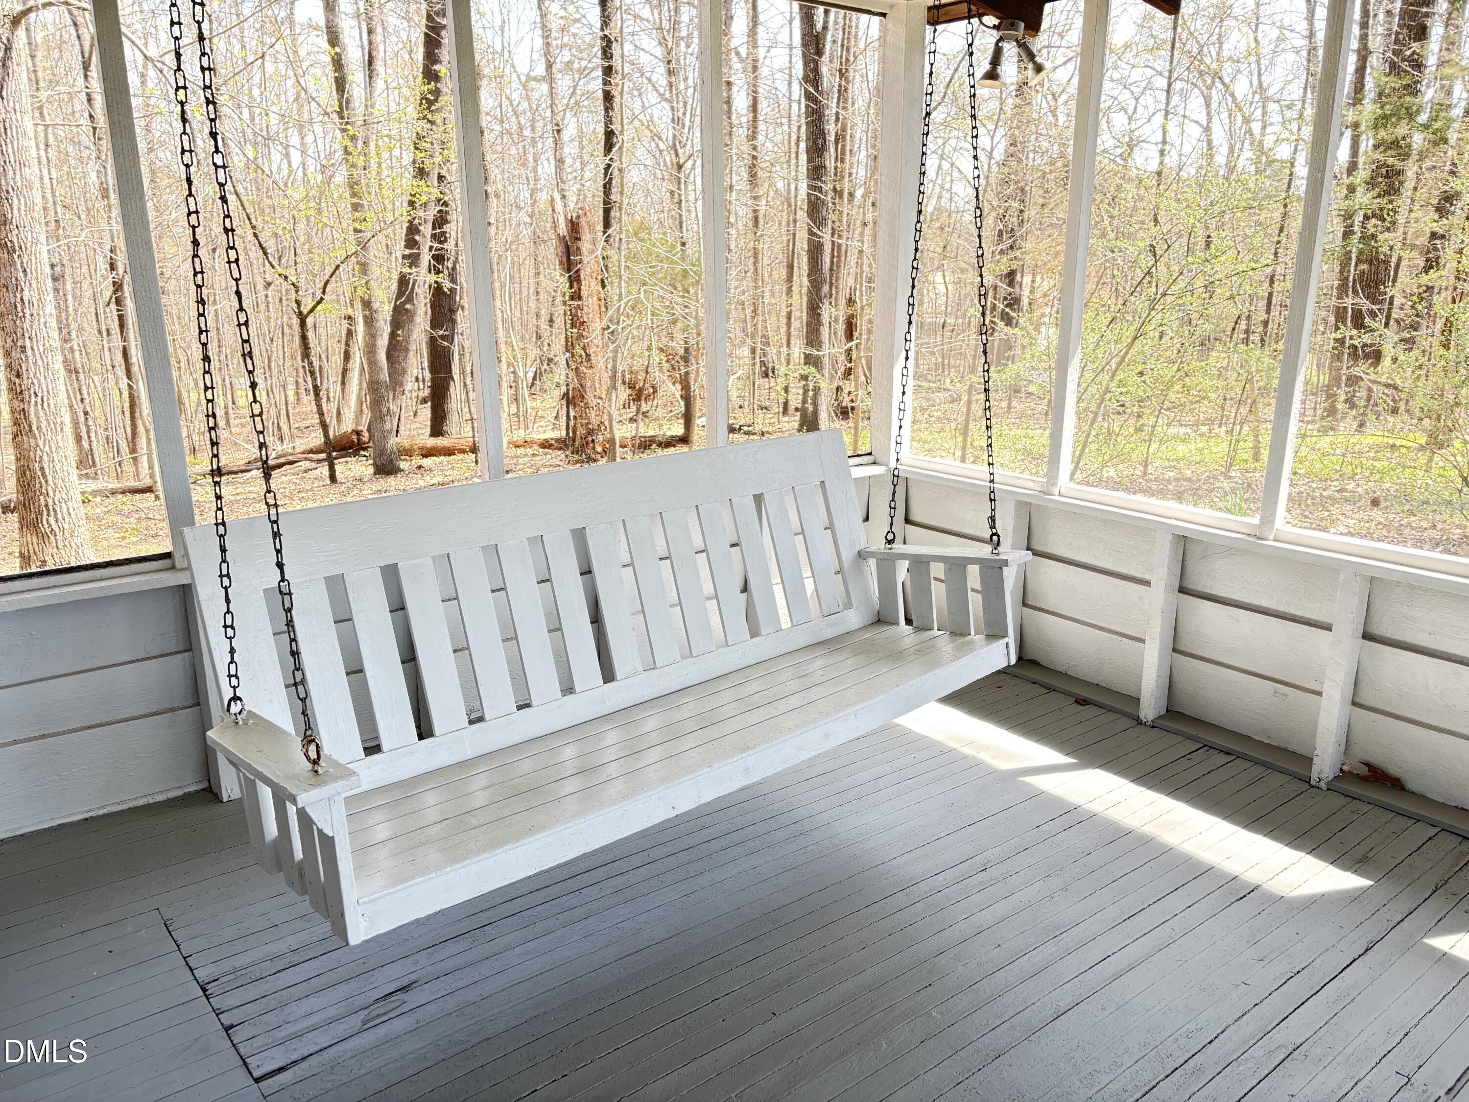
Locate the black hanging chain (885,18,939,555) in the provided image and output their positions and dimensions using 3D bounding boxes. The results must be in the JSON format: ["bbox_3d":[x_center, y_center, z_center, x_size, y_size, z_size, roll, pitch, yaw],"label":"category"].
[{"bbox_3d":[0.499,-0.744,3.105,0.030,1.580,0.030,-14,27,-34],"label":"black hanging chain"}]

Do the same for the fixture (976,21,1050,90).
[{"bbox_3d":[1.119,-1.991,4.420,0.290,0.240,0.150,3,16,13],"label":"fixture"}]

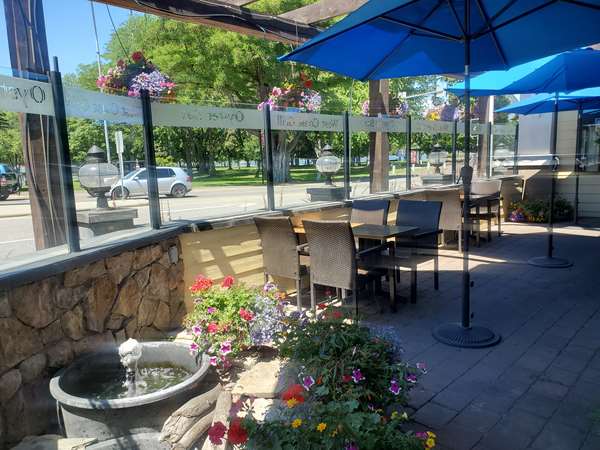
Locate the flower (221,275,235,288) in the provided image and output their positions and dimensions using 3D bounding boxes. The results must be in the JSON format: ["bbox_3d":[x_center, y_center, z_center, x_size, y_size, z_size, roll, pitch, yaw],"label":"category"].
[{"bbox_3d":[-0.483,0.370,2.980,0.088,0.090,0.080,-3,9,-10],"label":"flower"}]

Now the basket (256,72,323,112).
[{"bbox_3d":[-0.134,-1.611,5.481,0.660,0.520,0.700,-2,8,0],"label":"basket"}]

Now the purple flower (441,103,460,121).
[{"bbox_3d":[2.851,-2.131,8.537,0.340,0.340,0.360,6,12,44],"label":"purple flower"}]

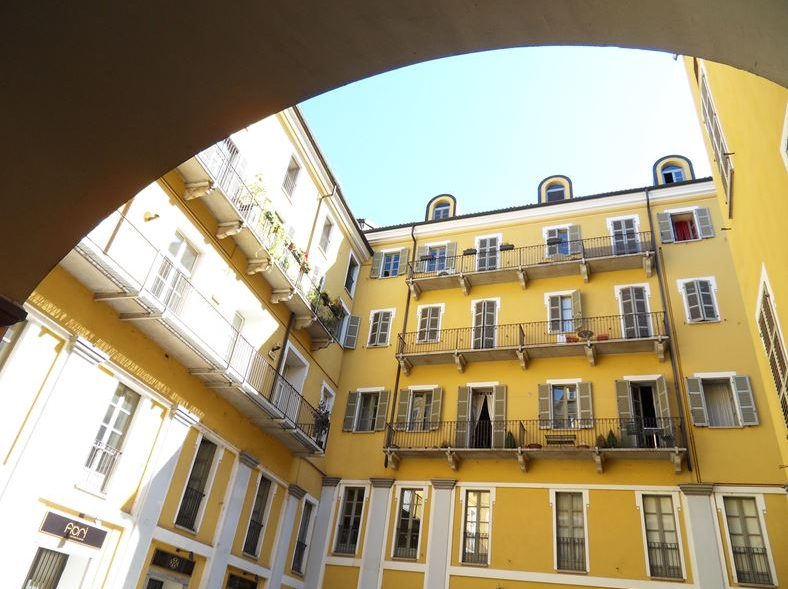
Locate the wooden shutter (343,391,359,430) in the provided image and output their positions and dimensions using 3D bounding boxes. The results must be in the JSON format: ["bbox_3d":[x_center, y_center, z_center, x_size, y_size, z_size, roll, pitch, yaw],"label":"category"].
[{"bbox_3d":[-1.847,5.136,23.953,0.480,1.833,0.050,-6,-35,21],"label":"wooden shutter"}]

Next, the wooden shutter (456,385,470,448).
[{"bbox_3d":[2.705,4.845,21.507,0.453,2.565,0.050,-4,-34,19],"label":"wooden shutter"}]

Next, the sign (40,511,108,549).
[{"bbox_3d":[-6.191,4.662,10.712,0.080,0.355,1.570,-4,-35,18],"label":"sign"}]

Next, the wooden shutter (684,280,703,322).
[{"bbox_3d":[11.360,0.256,20.630,0.464,1.740,0.050,-18,-41,35],"label":"wooden shutter"}]

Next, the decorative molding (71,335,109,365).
[{"bbox_3d":[-6.744,1.306,12.075,0.200,0.324,1.004,-3,-34,17],"label":"decorative molding"}]

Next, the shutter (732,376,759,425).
[{"bbox_3d":[11.207,3.358,17.351,0.470,1.680,0.050,-8,-36,24],"label":"shutter"}]

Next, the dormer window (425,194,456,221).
[{"bbox_3d":[2.760,-4.244,29.850,1.690,2.154,1.300,-6,-35,21],"label":"dormer window"}]

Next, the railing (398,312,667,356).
[{"bbox_3d":[4.992,1.770,20.892,10.051,1.022,0.780,-6,-36,21],"label":"railing"}]

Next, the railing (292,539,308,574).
[{"bbox_3d":[-3.250,9.160,19.017,0.060,1.000,0.780,-4,-35,18],"label":"railing"}]

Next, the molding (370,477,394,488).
[{"bbox_3d":[-0.393,6.968,20.094,0.994,0.293,0.250,-6,-37,20],"label":"molding"}]

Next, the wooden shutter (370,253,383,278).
[{"bbox_3d":[-0.879,-1.517,28.248,0.470,1.597,0.050,-6,-35,21],"label":"wooden shutter"}]

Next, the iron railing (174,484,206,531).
[{"bbox_3d":[-5.168,5.479,13.915,0.060,0.940,0.840,-4,-35,18],"label":"iron railing"}]

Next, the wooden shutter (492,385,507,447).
[{"bbox_3d":[4.056,4.711,20.962,0.453,2.545,0.050,-8,-36,24],"label":"wooden shutter"}]

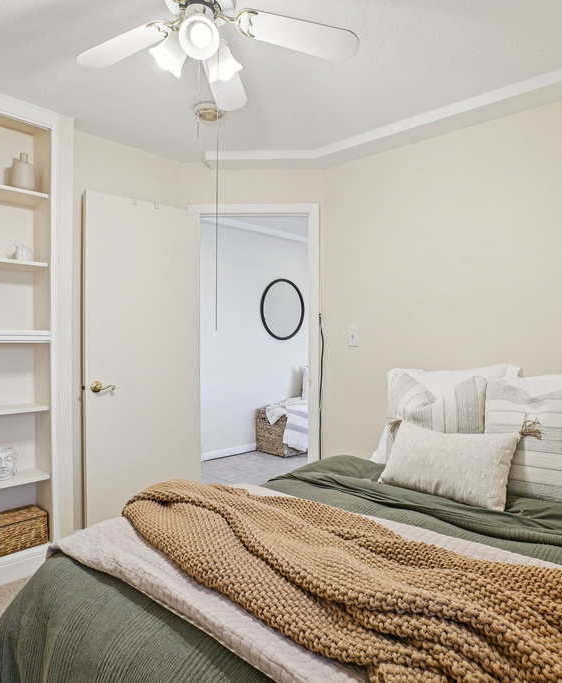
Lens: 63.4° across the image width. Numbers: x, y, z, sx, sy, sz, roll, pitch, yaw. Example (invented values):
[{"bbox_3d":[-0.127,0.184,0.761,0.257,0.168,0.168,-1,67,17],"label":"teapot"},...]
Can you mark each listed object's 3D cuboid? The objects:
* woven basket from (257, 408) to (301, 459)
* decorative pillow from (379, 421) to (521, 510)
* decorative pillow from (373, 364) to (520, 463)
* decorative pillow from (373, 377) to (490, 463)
[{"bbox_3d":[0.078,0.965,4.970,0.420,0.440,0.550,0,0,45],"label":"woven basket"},{"bbox_3d":[0.657,0.467,1.813,0.490,0.290,0.140,0,-32,40],"label":"decorative pillow"},{"bbox_3d":[0.797,0.379,2.277,0.700,0.490,0.180,0,-17,40],"label":"decorative pillow"},{"bbox_3d":[0.693,0.376,2.125,0.470,0.470,0.150,0,-22,40],"label":"decorative pillow"}]

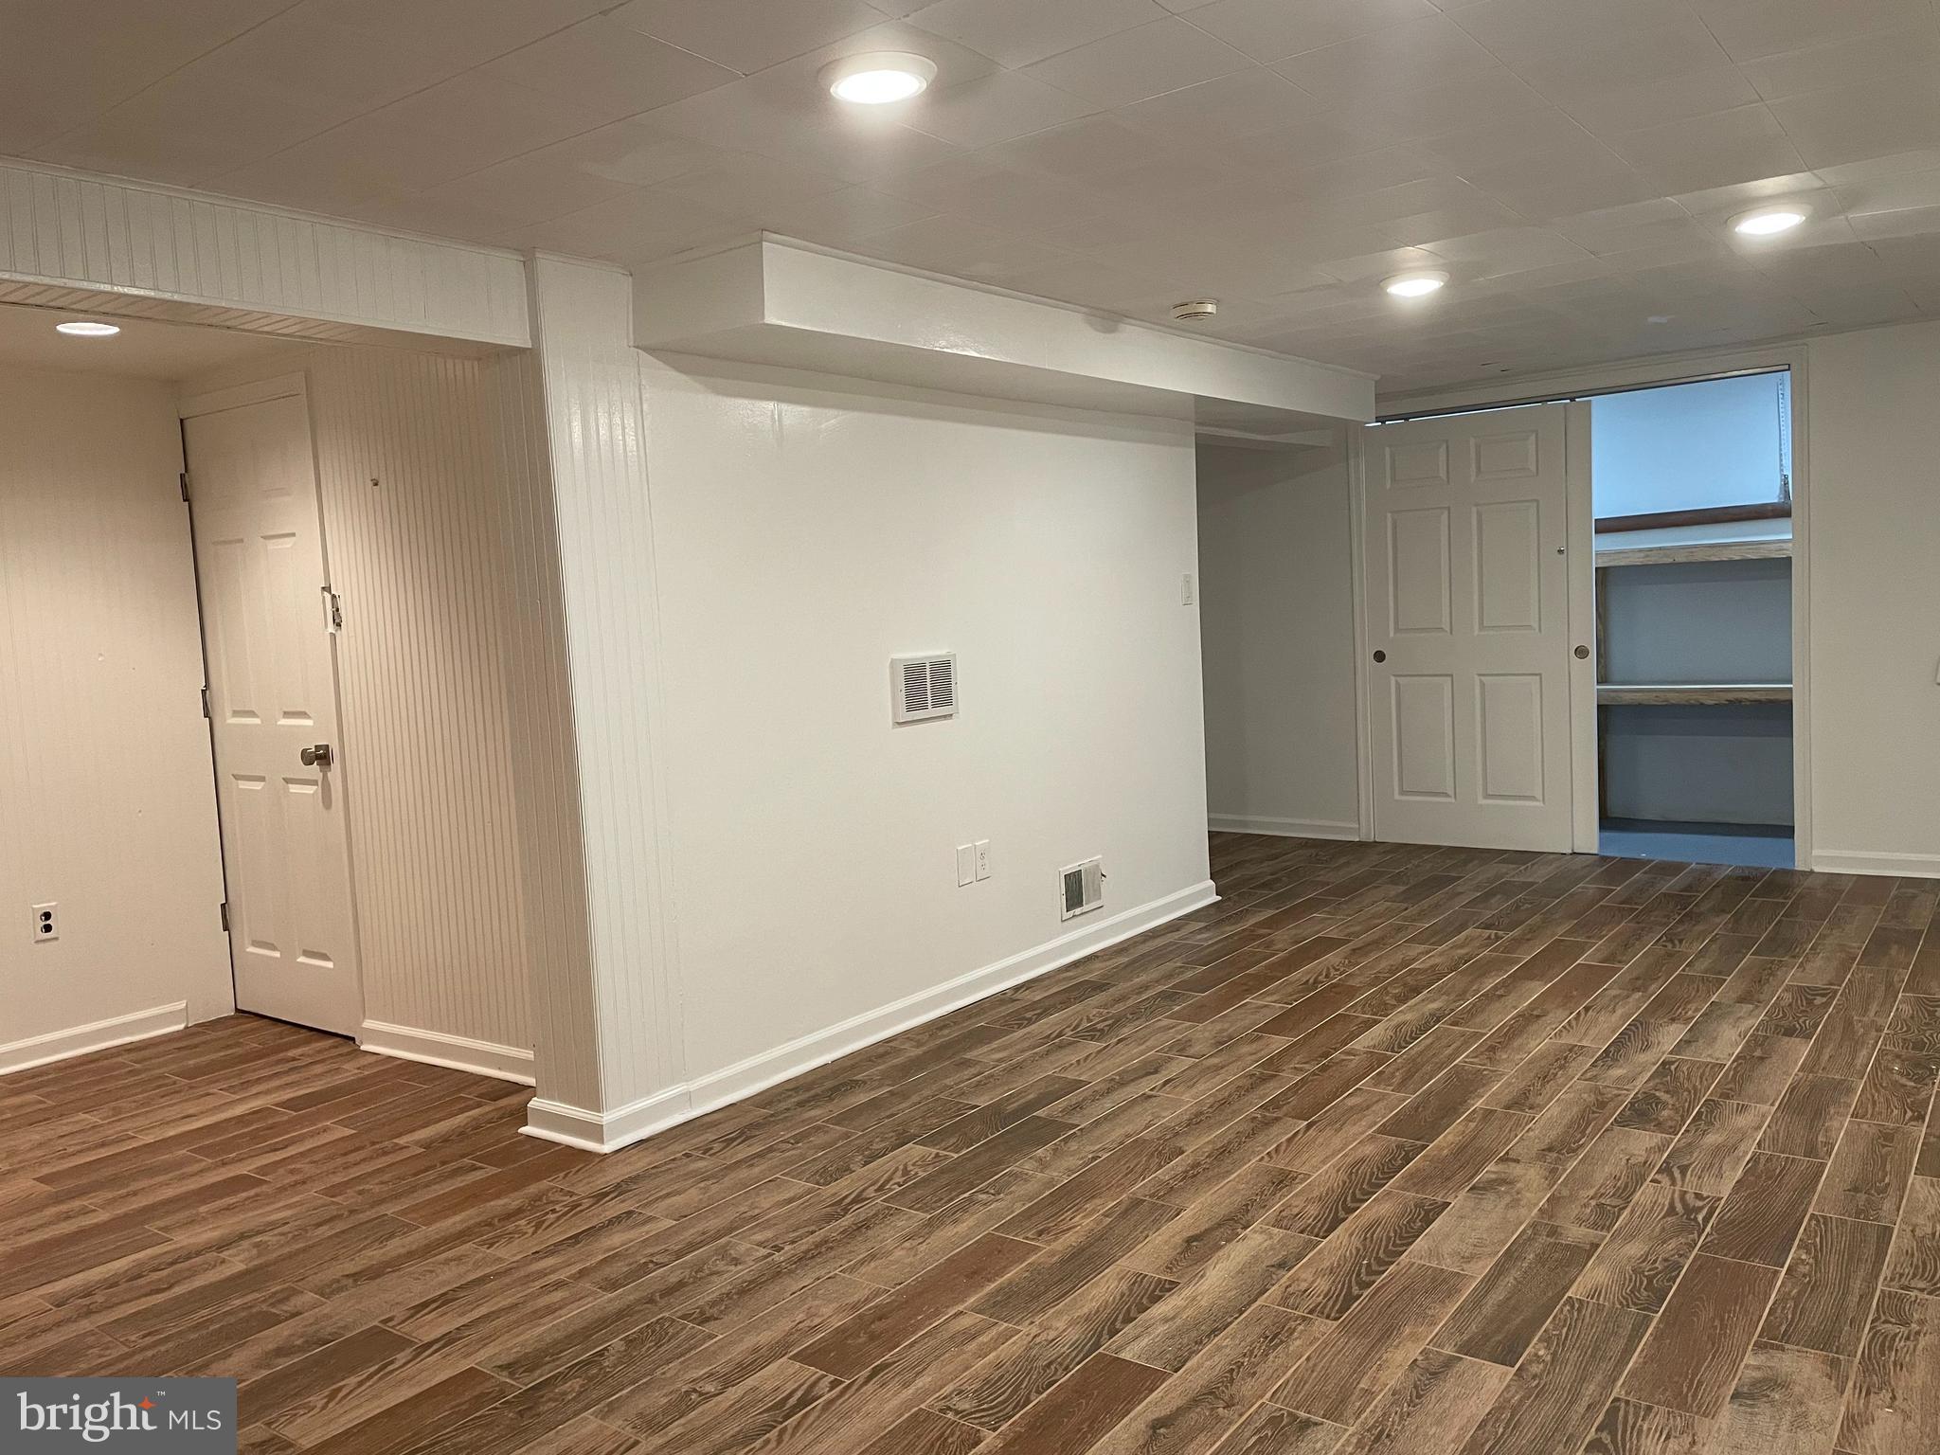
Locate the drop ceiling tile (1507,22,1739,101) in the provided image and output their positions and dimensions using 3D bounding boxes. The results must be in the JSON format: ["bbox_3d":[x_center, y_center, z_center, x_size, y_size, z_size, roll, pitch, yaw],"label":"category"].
[{"bbox_3d":[1.134,-1.163,2.537,0.305,0.018,0.305,1,7,37],"label":"drop ceiling tile"}]

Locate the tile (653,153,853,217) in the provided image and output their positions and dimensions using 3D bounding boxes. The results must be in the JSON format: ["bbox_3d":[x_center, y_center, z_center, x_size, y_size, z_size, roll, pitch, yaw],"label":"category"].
[{"bbox_3d":[-0.450,-1.120,2.990,0.305,0.020,0.305,1,6,37],"label":"tile"}]

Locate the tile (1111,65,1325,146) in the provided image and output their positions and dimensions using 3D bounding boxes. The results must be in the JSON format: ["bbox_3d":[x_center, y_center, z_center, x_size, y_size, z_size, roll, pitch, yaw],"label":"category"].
[{"bbox_3d":[0.463,-1.140,2.666,0.305,0.020,0.305,1,6,37],"label":"tile"}]

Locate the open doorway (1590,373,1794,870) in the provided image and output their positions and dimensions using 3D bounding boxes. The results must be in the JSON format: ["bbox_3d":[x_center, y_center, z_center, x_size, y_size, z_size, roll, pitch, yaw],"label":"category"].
[{"bbox_3d":[3.160,-0.449,6.361,0.788,2.076,0.130,1,6,37],"label":"open doorway"}]

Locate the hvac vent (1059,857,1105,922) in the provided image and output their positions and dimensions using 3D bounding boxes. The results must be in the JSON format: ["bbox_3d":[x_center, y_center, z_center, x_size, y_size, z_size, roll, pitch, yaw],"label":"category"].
[{"bbox_3d":[0.400,0.582,5.294,0.024,0.192,0.272,1,7,37],"label":"hvac vent"}]

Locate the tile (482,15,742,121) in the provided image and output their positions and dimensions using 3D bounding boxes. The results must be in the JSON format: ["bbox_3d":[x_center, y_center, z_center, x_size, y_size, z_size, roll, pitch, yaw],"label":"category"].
[{"bbox_3d":[-0.574,-1.057,2.328,0.305,0.020,0.305,1,6,37],"label":"tile"}]

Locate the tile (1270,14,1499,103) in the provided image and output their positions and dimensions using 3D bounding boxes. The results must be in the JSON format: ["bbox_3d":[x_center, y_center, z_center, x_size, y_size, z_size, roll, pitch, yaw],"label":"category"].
[{"bbox_3d":[0.706,-1.137,2.476,0.305,0.020,0.305,1,6,37],"label":"tile"}]

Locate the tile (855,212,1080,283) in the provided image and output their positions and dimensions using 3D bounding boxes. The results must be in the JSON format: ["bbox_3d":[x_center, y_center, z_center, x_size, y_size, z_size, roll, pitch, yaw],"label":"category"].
[{"bbox_3d":[-0.019,-1.194,3.595,0.332,0.020,0.580,1,6,37],"label":"tile"}]

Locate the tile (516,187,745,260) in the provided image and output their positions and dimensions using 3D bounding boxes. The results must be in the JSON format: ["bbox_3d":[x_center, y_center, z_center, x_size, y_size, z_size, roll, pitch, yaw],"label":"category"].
[{"bbox_3d":[-0.735,-1.125,3.222,0.416,0.020,0.325,1,6,37],"label":"tile"}]

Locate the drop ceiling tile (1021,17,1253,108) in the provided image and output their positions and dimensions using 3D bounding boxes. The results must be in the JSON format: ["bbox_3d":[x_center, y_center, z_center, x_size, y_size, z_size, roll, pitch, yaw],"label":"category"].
[{"bbox_3d":[0.282,-1.105,2.422,0.305,0.018,0.305,1,7,37],"label":"drop ceiling tile"}]

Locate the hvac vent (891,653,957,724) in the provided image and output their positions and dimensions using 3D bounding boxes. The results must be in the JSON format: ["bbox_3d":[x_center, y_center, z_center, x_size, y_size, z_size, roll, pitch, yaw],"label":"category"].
[{"bbox_3d":[-0.146,-0.128,4.557,0.030,0.201,0.311,1,7,37],"label":"hvac vent"}]

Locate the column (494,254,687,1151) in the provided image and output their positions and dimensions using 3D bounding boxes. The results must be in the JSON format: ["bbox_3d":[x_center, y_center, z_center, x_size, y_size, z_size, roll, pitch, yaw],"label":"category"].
[{"bbox_3d":[-0.989,-0.051,3.694,0.258,2.171,0.281,1,7,37],"label":"column"}]

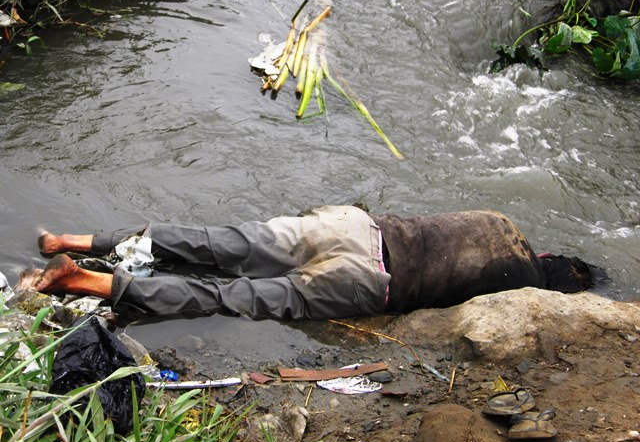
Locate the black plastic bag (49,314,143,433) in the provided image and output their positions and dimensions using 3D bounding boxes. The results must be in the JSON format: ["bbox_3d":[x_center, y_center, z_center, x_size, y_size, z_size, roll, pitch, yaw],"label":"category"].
[{"bbox_3d":[-0.602,0.417,4.200,0.260,0.260,0.240,0,28,0],"label":"black plastic bag"}]

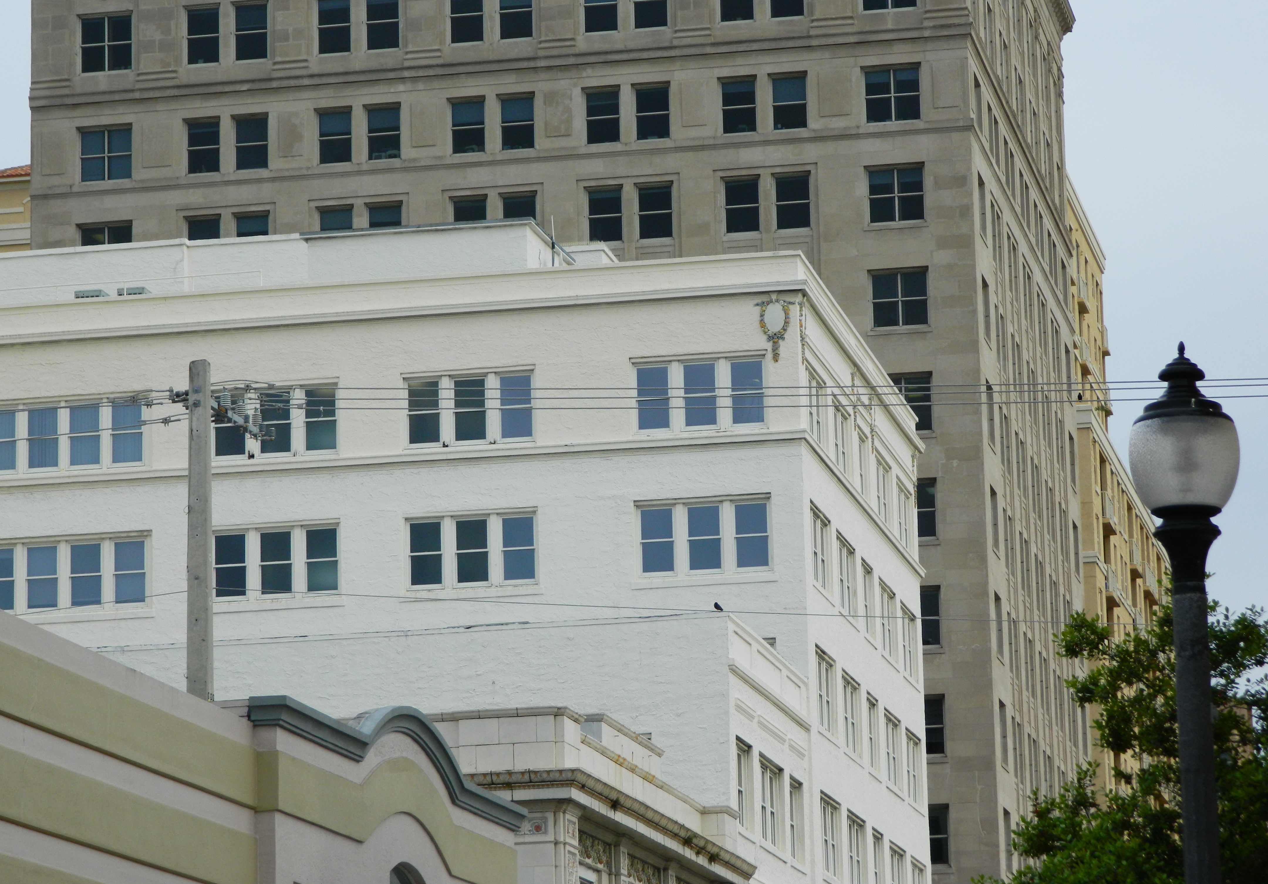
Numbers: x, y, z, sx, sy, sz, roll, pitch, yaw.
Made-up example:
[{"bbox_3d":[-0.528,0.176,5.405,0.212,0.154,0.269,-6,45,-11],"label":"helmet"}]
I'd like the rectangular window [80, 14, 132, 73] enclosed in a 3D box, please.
[{"bbox_3d":[-17.239,-12.987,154.613,1.820,1.970,0.180,-4,-11,11],"label":"rectangular window"}]

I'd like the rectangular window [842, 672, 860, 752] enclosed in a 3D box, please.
[{"bbox_3d":[5.352,6.703,117.112,0.200,1.630,2.250,-4,-11,10],"label":"rectangular window"}]

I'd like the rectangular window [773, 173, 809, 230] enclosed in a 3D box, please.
[{"bbox_3d":[5.114,-7.794,152.984,1.109,1.800,0.200,-4,-11,10],"label":"rectangular window"}]

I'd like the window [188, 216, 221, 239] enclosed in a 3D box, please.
[{"bbox_3d":[-14.173,-6.553,155.825,1.110,1.795,0.200,-4,-11,10],"label":"window"}]

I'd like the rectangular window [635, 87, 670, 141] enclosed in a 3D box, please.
[{"bbox_3d":[0.605,-10.610,151.977,1.125,1.685,0.150,-4,-11,11],"label":"rectangular window"}]

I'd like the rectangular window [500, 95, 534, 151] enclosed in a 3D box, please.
[{"bbox_3d":[-3.807,-10.431,154.521,1.087,1.756,0.200,-4,-11,10],"label":"rectangular window"}]

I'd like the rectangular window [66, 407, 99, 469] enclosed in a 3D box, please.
[{"bbox_3d":[-13.505,-0.133,115.653,0.779,1.455,0.150,-4,-11,10],"label":"rectangular window"}]

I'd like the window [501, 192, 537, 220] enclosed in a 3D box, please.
[{"bbox_3d":[-3.632,-6.997,150.743,1.160,1.830,0.180,-4,-11,11],"label":"window"}]

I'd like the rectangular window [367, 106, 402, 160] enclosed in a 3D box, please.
[{"bbox_3d":[-8.544,-10.563,162.004,1.187,1.800,0.150,-4,-11,10],"label":"rectangular window"}]

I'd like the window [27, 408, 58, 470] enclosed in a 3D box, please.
[{"bbox_3d":[-14.723,-0.062,117.798,0.789,1.534,0.150,-4,-11,10],"label":"window"}]

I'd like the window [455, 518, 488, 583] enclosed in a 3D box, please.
[{"bbox_3d":[-3.936,2.655,115.239,0.806,1.569,0.150,-4,-11,10],"label":"window"}]

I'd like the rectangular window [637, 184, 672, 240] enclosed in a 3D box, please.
[{"bbox_3d":[0.660,-7.497,153.800,1.132,1.775,0.200,-4,-11,10],"label":"rectangular window"}]

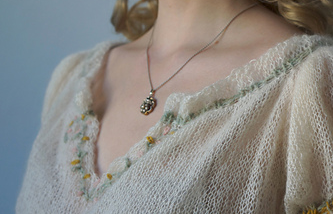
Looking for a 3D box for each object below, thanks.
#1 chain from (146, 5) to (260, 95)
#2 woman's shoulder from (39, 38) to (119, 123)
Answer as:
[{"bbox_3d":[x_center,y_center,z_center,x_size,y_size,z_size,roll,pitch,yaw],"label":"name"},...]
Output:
[{"bbox_3d":[0.027,-0.056,0.975,0.134,0.088,0.120,0,0,44],"label":"chain"},{"bbox_3d":[-0.090,-0.024,1.078,0.085,0.088,0.095,0,0,44],"label":"woman's shoulder"}]

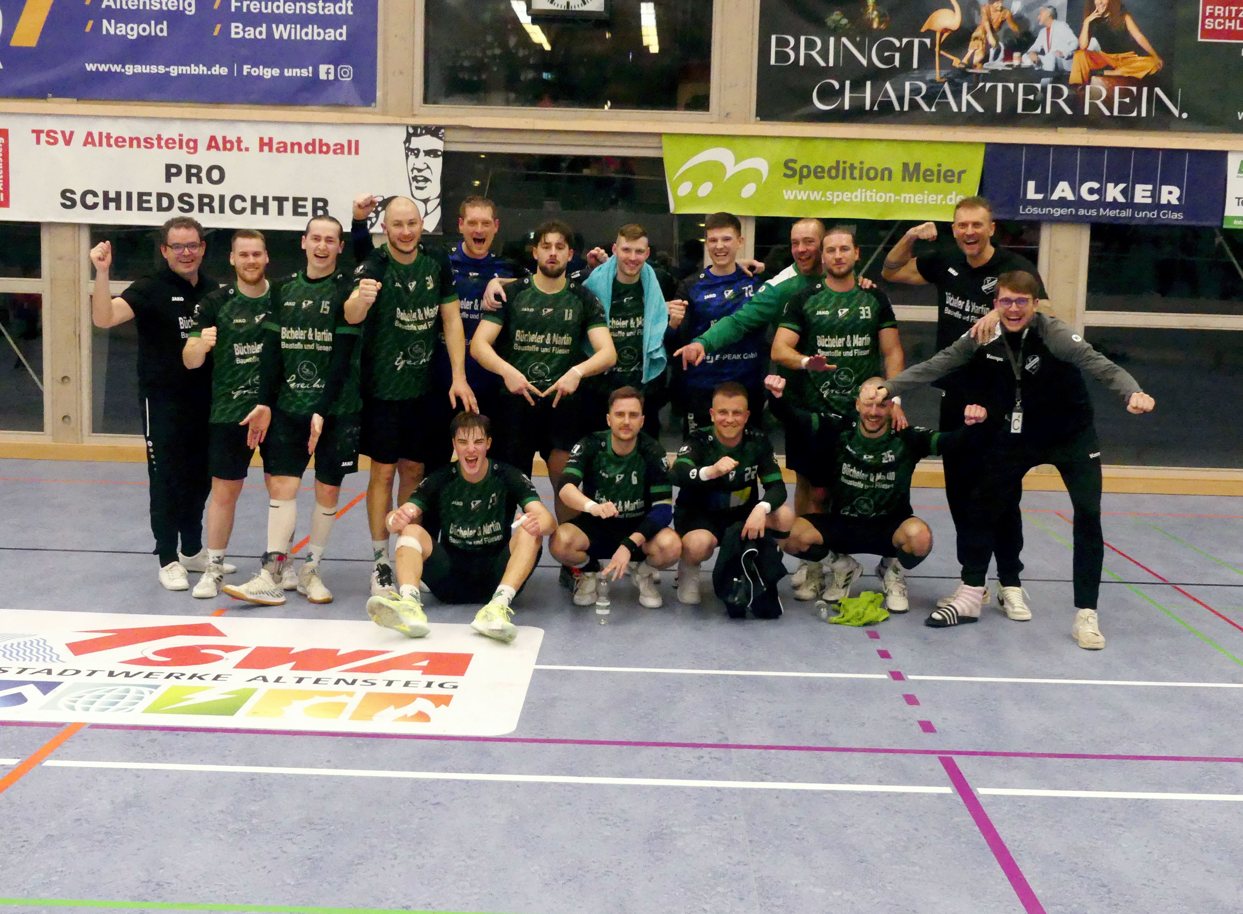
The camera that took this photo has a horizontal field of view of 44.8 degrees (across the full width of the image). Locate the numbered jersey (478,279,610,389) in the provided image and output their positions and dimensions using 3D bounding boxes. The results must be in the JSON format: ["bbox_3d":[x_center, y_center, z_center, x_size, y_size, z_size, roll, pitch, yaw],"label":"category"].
[{"bbox_3d":[-0.392,-0.611,7.594,0.600,0.615,0.290,1,7,-2],"label":"numbered jersey"}]

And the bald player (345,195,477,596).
[{"bbox_3d":[-1.017,-0.281,7.277,0.630,1.910,0.460,1,7,0],"label":"bald player"}]

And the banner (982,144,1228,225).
[{"bbox_3d":[3.651,-2.050,11.371,1.835,0.578,0.040,2,7,1],"label":"banner"}]

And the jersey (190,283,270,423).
[{"bbox_3d":[-1.817,-0.507,7.233,0.510,0.670,0.290,-1,8,-18],"label":"jersey"}]

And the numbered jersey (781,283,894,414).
[{"bbox_3d":[1.075,-0.538,7.473,0.570,0.655,0.290,3,8,8],"label":"numbered jersey"}]

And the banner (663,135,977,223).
[{"bbox_3d":[1.519,-2.107,11.415,2.423,0.598,0.040,2,7,1],"label":"banner"}]

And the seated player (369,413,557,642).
[{"bbox_3d":[-0.728,0.273,6.940,0.820,0.915,1.020,1,7,-3],"label":"seated player"}]

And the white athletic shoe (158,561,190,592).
[{"bbox_3d":[-2.213,0.575,7.443,0.105,0.110,0.290,-2,8,-26],"label":"white athletic shoe"}]

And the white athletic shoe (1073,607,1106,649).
[{"bbox_3d":[2.095,0.765,6.776,0.108,0.125,0.300,2,8,6],"label":"white athletic shoe"}]

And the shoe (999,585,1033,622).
[{"bbox_3d":[1.893,0.694,7.275,0.108,0.125,0.300,2,7,1],"label":"shoe"}]

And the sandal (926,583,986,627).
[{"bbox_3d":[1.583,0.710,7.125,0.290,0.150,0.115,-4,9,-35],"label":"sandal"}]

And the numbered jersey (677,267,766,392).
[{"bbox_3d":[0.515,-0.636,7.673,0.480,0.630,0.280,2,7,1],"label":"numbered jersey"}]

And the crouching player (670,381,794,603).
[{"bbox_3d":[0.554,0.161,7.646,0.620,1.060,0.760,2,7,1],"label":"crouching player"}]

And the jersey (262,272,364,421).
[{"bbox_3d":[-1.481,-0.546,7.245,0.450,0.700,0.280,3,7,13],"label":"jersey"}]

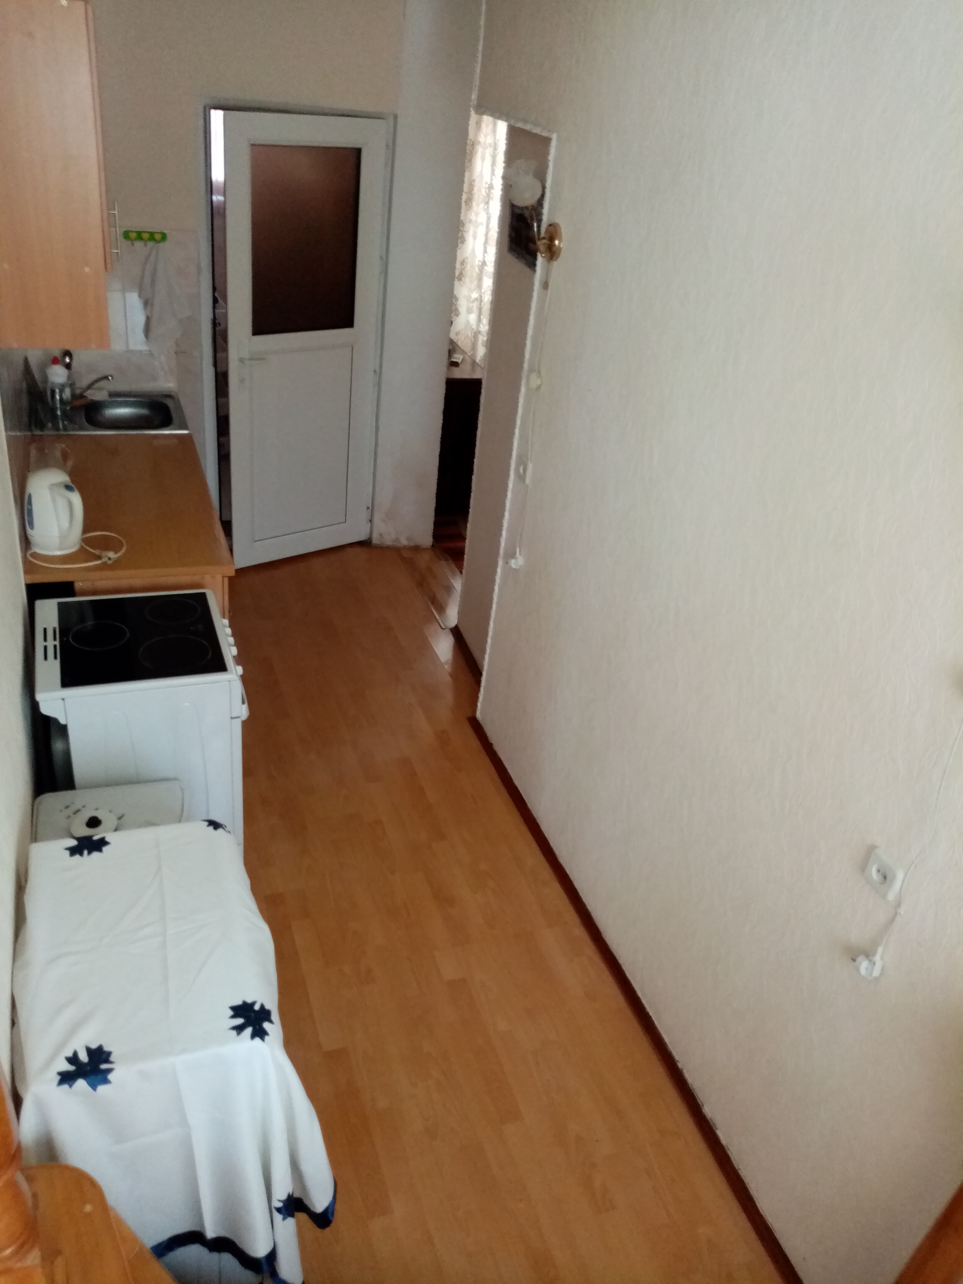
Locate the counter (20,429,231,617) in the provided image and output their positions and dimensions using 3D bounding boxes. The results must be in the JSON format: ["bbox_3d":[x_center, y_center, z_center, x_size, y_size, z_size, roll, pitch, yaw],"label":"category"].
[{"bbox_3d":[-1.322,-0.170,3.655,0.600,0.850,1.240,-5,33,-21],"label":"counter"}]

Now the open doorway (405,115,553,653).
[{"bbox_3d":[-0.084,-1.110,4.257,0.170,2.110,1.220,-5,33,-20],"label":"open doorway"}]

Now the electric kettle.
[{"bbox_3d":[-1.307,-0.400,2.972,0.200,0.235,0.150,19,32,19],"label":"electric kettle"}]

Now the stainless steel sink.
[{"bbox_3d":[-1.530,-0.916,4.196,0.380,0.170,0.450,-5,33,-21],"label":"stainless steel sink"}]

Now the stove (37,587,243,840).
[{"bbox_3d":[-0.985,0.351,2.852,0.520,0.850,0.495,-5,33,-21],"label":"stove"}]

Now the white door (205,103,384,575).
[{"bbox_3d":[-0.825,-1.338,4.565,0.785,2.030,0.055,-16,37,-33],"label":"white door"}]

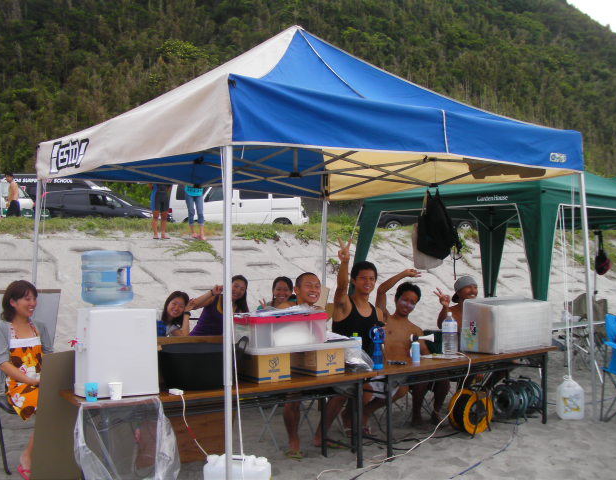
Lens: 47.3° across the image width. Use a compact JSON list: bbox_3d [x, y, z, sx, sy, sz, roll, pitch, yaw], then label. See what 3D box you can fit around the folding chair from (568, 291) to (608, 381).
[{"bbox_3d":[2.970,0.970,7.450,0.520,0.860,0.560,0,0,20],"label":"folding chair"}]

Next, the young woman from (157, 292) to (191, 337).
[{"bbox_3d":[-1.020,0.900,5.200,0.460,1.020,0.650,0,0,-18],"label":"young woman"}]

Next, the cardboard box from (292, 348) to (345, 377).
[{"bbox_3d":[0.060,0.733,4.372,0.213,0.168,0.280,1,-1,-35],"label":"cardboard box"}]

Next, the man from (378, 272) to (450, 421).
[{"bbox_3d":[0.806,0.810,5.420,0.550,1.150,0.620,0,-1,-10],"label":"man"}]

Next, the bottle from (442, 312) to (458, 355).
[{"bbox_3d":[1.035,0.673,5.100,0.105,0.305,0.100,0,0,12],"label":"bottle"}]

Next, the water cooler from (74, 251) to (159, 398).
[{"bbox_3d":[-1.055,0.435,3.860,0.390,0.765,0.320,0,0,-26],"label":"water cooler"}]

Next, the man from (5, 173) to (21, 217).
[{"bbox_3d":[-7.440,-0.855,17.700,0.420,1.690,0.480,0,-1,-11],"label":"man"}]

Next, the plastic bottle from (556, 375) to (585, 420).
[{"bbox_3d":[2.060,1.240,5.520,0.215,0.335,0.190,0,0,18],"label":"plastic bottle"}]

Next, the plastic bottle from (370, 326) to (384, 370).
[{"bbox_3d":[0.446,0.690,4.482,0.095,0.275,0.085,0,-1,0],"label":"plastic bottle"}]

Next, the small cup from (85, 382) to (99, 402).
[{"bbox_3d":[-1.100,0.777,3.590,0.072,0.087,0.072,0,0,0],"label":"small cup"}]

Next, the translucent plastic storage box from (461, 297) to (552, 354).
[{"bbox_3d":[1.537,0.656,5.430,0.639,0.367,0.329,1,-1,-35],"label":"translucent plastic storage box"}]

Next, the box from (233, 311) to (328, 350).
[{"bbox_3d":[-0.197,0.530,4.241,0.560,0.175,0.330,1,-1,-35],"label":"box"}]

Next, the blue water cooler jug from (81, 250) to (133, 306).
[{"bbox_3d":[-1.100,0.212,3.840,0.275,0.320,0.275,0,0,-26],"label":"blue water cooler jug"}]

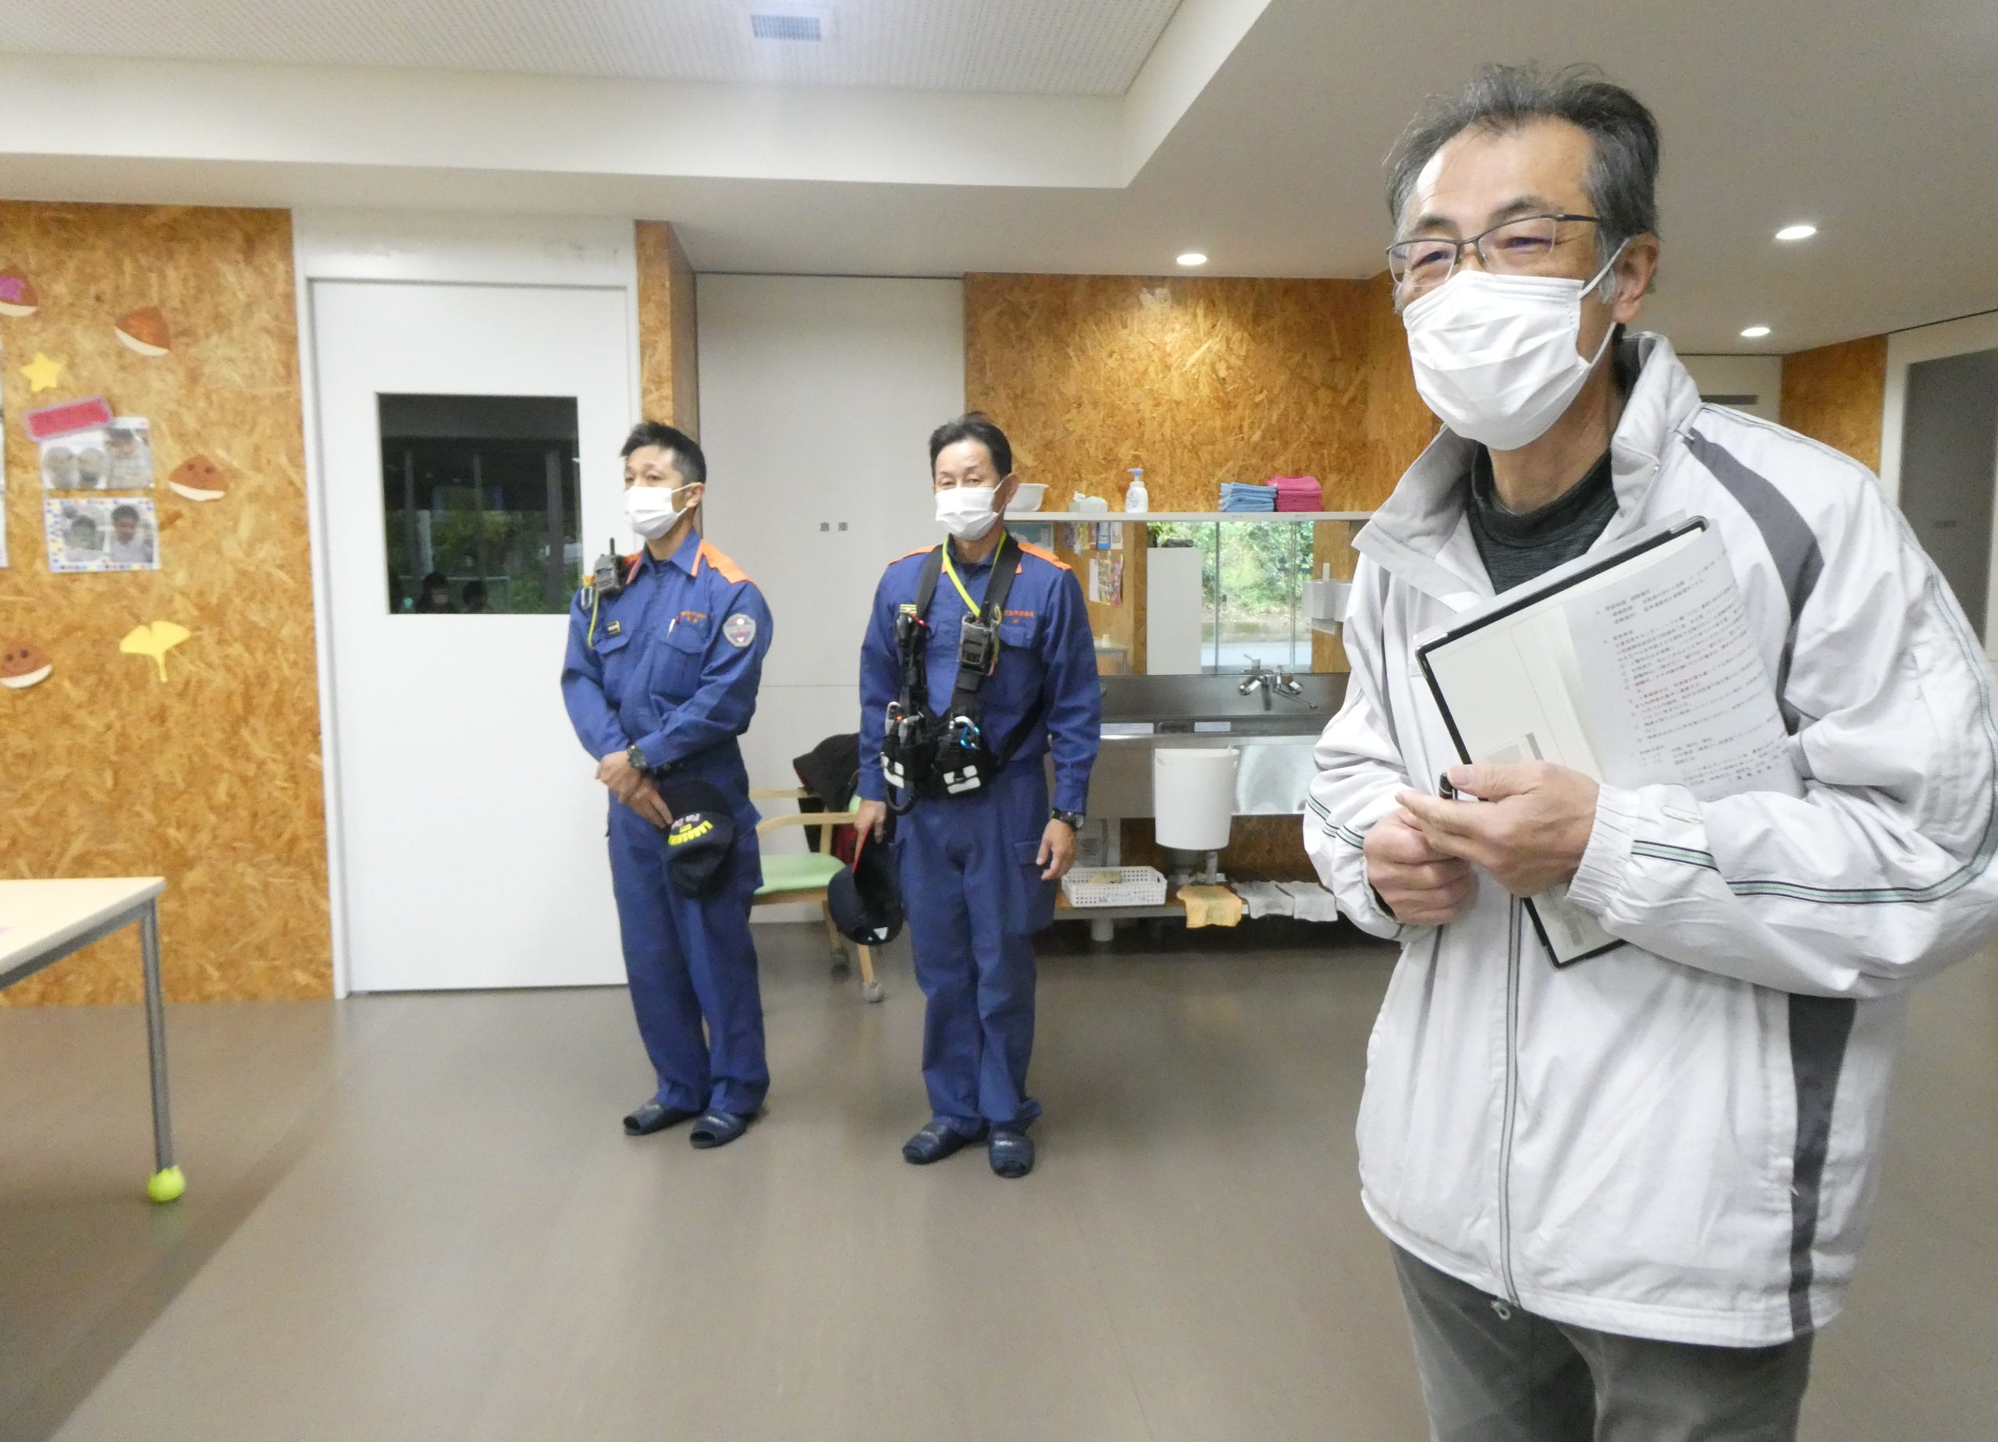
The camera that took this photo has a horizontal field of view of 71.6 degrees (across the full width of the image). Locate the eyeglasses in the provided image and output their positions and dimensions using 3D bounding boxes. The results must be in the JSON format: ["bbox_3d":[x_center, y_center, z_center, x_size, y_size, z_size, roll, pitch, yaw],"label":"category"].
[{"bbox_3d":[0.394,-0.348,1.064,0.140,0.047,0.140,-9,10,-41],"label":"eyeglasses"}]

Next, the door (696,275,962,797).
[{"bbox_3d":[-0.638,-0.445,5.447,1.014,2.504,0.050,-1,6,-7],"label":"door"}]

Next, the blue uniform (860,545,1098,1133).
[{"bbox_3d":[-0.048,0.288,3.250,0.550,1.410,0.310,2,6,18],"label":"blue uniform"}]

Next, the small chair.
[{"bbox_3d":[-0.695,0.509,4.600,0.520,0.770,0.540,-2,6,-17],"label":"small chair"}]

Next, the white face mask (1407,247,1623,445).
[{"bbox_3d":[0.382,-0.277,1.050,0.120,0.130,0.145,-10,11,-42],"label":"white face mask"}]

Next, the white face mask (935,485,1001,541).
[{"bbox_3d":[-0.068,-0.464,3.085,0.150,0.125,0.105,2,6,18],"label":"white face mask"}]

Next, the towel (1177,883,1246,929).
[{"bbox_3d":[0.805,0.722,5.367,0.250,0.097,0.270,-1,6,-7],"label":"towel"}]

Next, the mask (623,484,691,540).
[{"bbox_3d":[-0.803,-0.490,3.260,0.150,0.125,0.105,3,7,27],"label":"mask"}]

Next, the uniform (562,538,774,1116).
[{"bbox_3d":[-0.805,0.274,3.420,0.510,1.410,0.360,3,7,31],"label":"uniform"}]

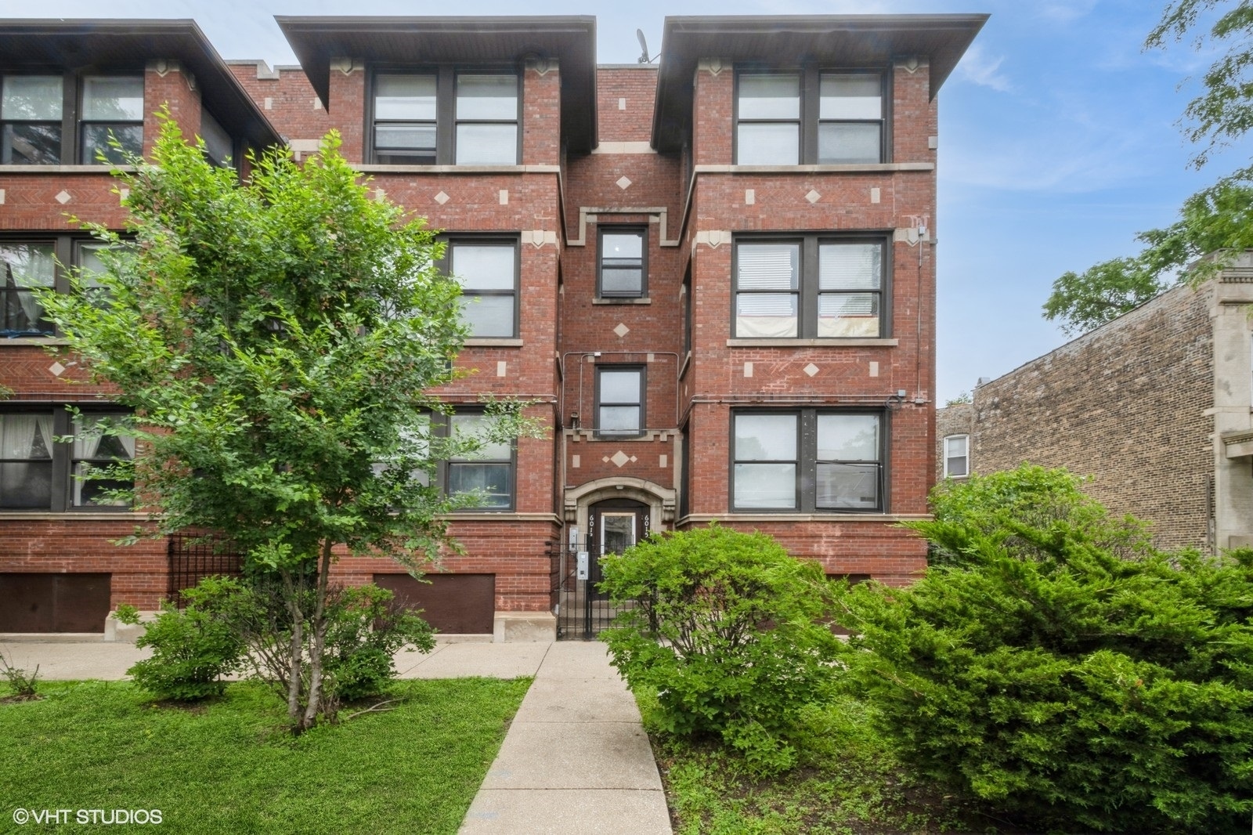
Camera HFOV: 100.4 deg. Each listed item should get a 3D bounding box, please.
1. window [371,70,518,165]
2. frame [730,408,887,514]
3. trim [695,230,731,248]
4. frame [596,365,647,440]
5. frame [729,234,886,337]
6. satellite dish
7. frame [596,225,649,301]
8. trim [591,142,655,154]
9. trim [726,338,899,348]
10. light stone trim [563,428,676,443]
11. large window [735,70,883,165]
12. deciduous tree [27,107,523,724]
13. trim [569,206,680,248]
[{"bbox_3d":[-3.210,-5.295,9.200,2.650,1.700,0.150,1,-1,0],"label":"window"},{"bbox_3d":[3.227,0.759,9.200,2.800,1.860,0.150,1,-1,0],"label":"frame"},{"bbox_3d":[1.540,-3.192,9.330,0.648,0.332,0.120,1,0,0],"label":"trim"},{"bbox_3d":[-0.138,-0.350,11.300,1.060,1.546,0.160,1,0,0],"label":"frame"},{"bbox_3d":[3.343,-2.378,9.430,2.883,1.927,0.180,1,0,0],"label":"frame"},{"bbox_3d":[0.424,-8.444,11.900,0.420,0.800,0.650,1,-1,0],"label":"satellite dish"},{"bbox_3d":[-0.085,-3.358,11.300,1.080,1.570,0.150,1,-1,0],"label":"frame"},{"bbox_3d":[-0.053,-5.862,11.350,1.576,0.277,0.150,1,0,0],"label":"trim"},{"bbox_3d":[3.247,-1.297,9.100,2.980,0.130,0.160,1,-1,0],"label":"trim"},{"bbox_3d":[-0.147,0.388,11.200,2.416,0.315,0.200,1,0,0],"label":"light stone trim"},{"bbox_3d":[3.324,-5.448,9.450,2.730,1.754,0.180,1,0,0],"label":"large window"},{"bbox_3d":[-2.953,0.055,4.550,4.327,5.365,3.600,1,0,0],"label":"deciduous tree"},{"bbox_3d":[-0.042,-4.131,11.300,2.395,0.890,0.160,1,0,0],"label":"trim"}]

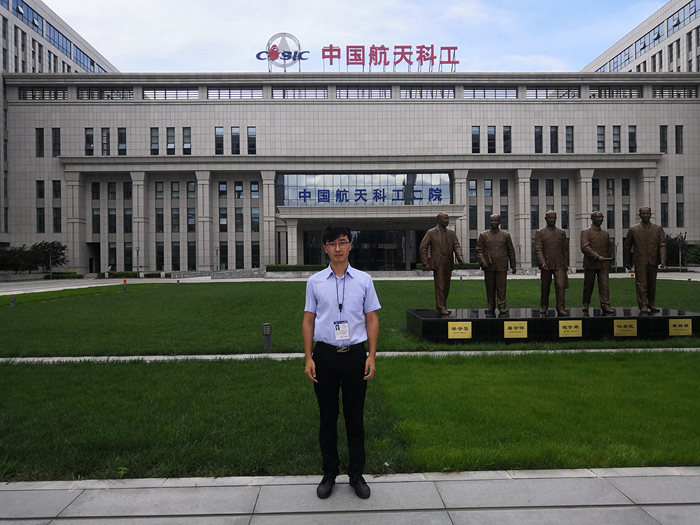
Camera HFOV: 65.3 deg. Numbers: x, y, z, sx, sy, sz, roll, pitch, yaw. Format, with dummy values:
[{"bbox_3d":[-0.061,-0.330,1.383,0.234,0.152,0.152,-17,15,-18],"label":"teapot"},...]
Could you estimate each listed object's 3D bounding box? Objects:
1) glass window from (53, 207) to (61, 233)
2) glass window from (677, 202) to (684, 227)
[{"bbox_3d":[-35.401,-5.071,66.082,0.910,3.000,0.150,-1,0,-2],"label":"glass window"},{"bbox_3d":[41.288,-5.867,68.157,0.910,3.000,0.150,-1,0,-2],"label":"glass window"}]

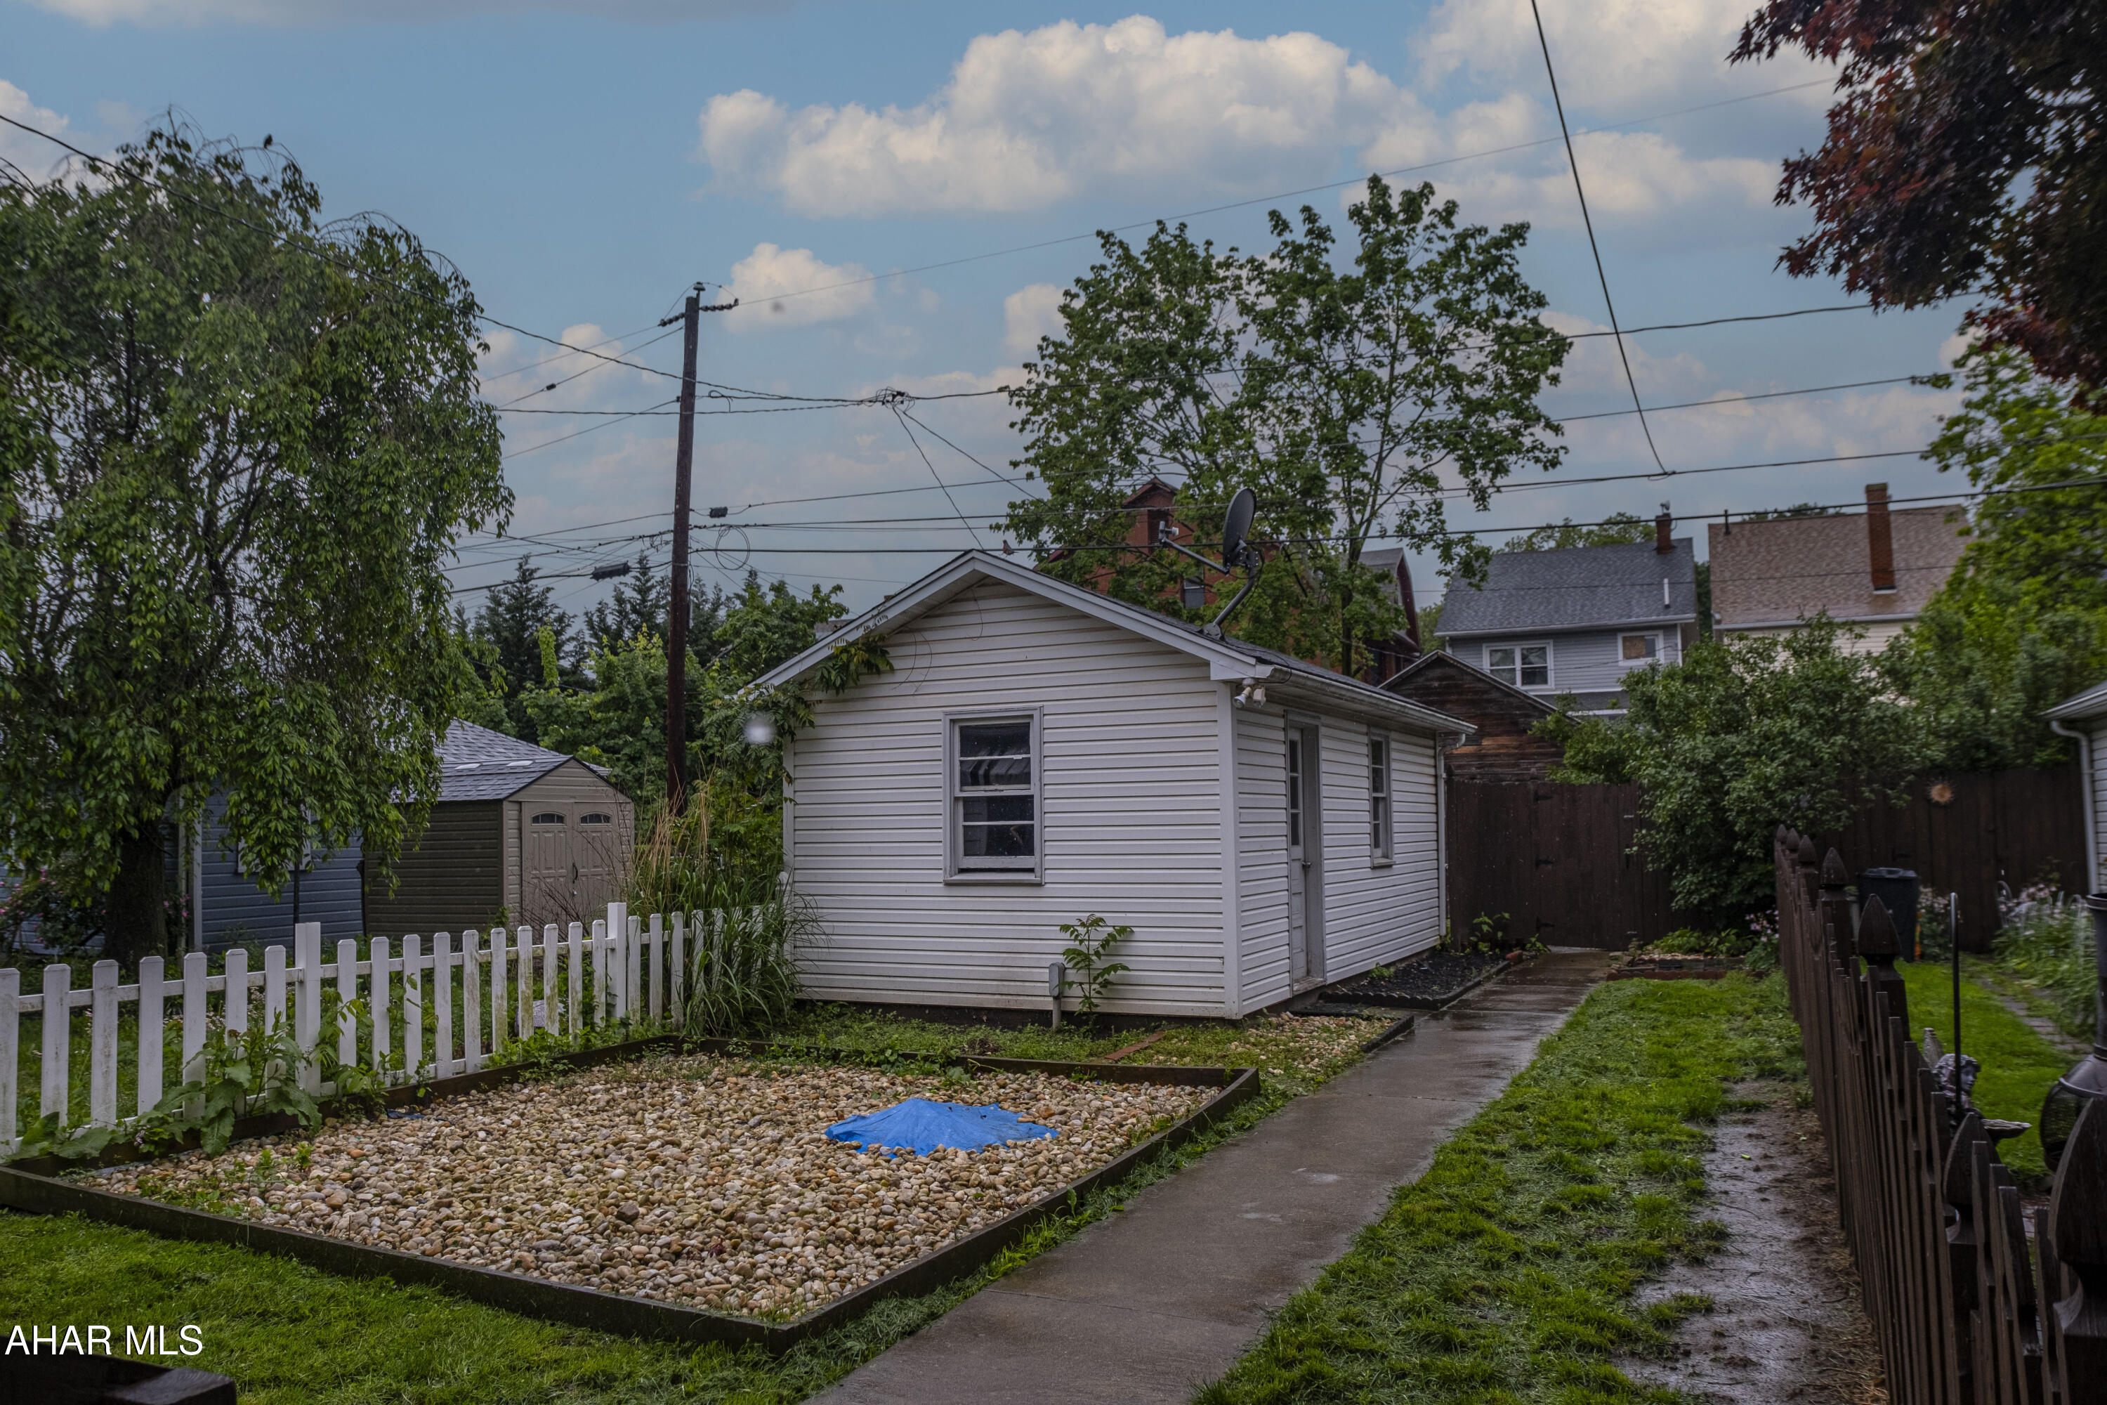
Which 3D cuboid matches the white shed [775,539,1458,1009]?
[{"bbox_3d":[1.100,0.872,17.513,4.284,3.439,8.615,-2,-4,21],"label":"white shed"}]

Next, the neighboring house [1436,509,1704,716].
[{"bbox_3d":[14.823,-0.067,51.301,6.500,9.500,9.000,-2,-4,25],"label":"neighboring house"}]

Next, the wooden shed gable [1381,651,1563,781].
[{"bbox_3d":[5.998,1.252,26.698,4.300,3.558,5.000,-2,-4,22],"label":"wooden shed gable"}]

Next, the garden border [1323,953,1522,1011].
[{"bbox_3d":[3.466,2.478,17.032,0.970,0.130,5.200,-2,-4,21],"label":"garden border"}]

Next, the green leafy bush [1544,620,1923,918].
[{"bbox_3d":[6.979,0.941,19.198,3.700,3.400,3.400,-2,-4,21],"label":"green leafy bush"}]

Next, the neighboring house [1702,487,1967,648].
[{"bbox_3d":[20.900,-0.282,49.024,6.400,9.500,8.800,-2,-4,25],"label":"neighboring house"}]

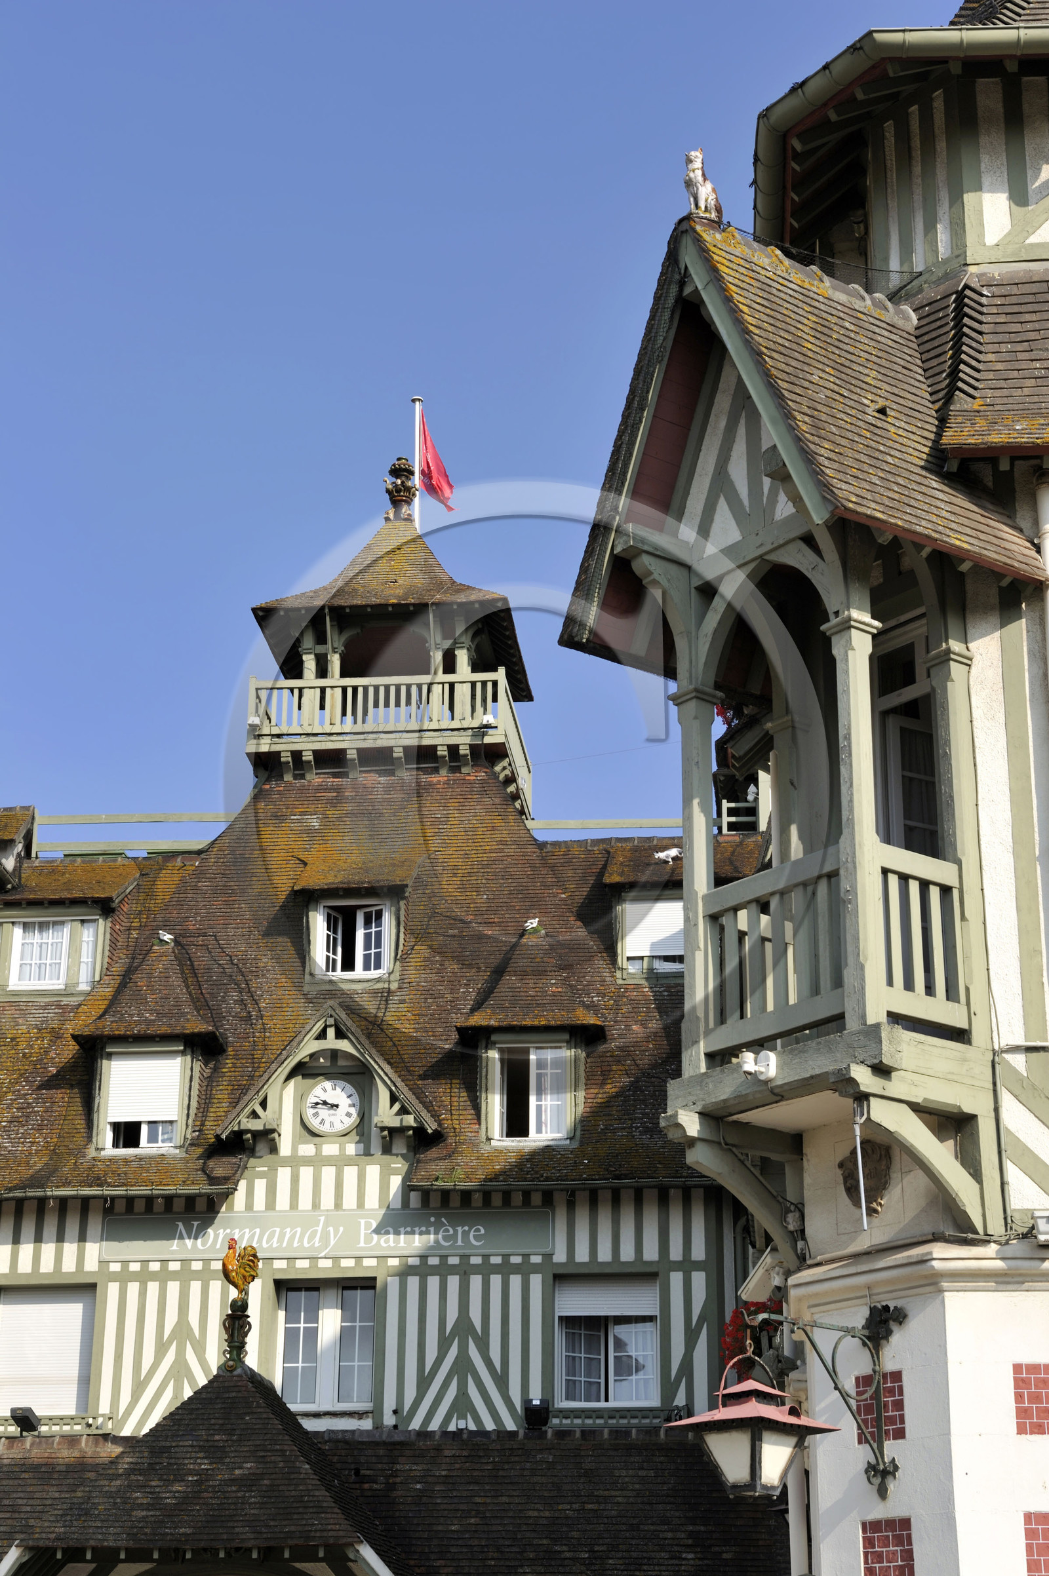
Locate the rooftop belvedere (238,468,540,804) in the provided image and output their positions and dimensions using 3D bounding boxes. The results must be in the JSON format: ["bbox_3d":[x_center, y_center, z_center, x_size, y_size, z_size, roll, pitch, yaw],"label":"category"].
[{"bbox_3d":[-2.139,-2.819,44.710,4.208,6.336,4.109,-2,-21,6],"label":"rooftop belvedere"}]

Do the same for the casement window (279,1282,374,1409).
[{"bbox_3d":[-2.391,6.793,31.968,1.170,1.530,0.150,-2,-22,7],"label":"casement window"}]

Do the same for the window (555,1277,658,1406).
[{"bbox_3d":[0.999,6.659,31.548,1.240,1.540,0.150,-2,-22,7],"label":"window"}]

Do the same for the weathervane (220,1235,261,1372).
[{"bbox_3d":[-2.931,5.297,27.000,0.400,1.397,0.250,16,-27,-34],"label":"weathervane"}]

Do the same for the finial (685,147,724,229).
[{"bbox_3d":[1.073,-3.595,15.721,0.300,0.530,0.210,21,-29,-41],"label":"finial"}]

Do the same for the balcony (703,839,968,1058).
[{"bbox_3d":[1.782,1.027,15.178,0.827,1.024,1.399,15,-25,-35],"label":"balcony"}]

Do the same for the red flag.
[{"bbox_3d":[-1.572,-5.839,46.887,0.660,2.007,0.350,-2,-21,6],"label":"red flag"}]

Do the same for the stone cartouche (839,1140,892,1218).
[{"bbox_3d":[1.840,2.124,14.317,0.120,0.430,0.350,20,-29,-39],"label":"stone cartouche"}]

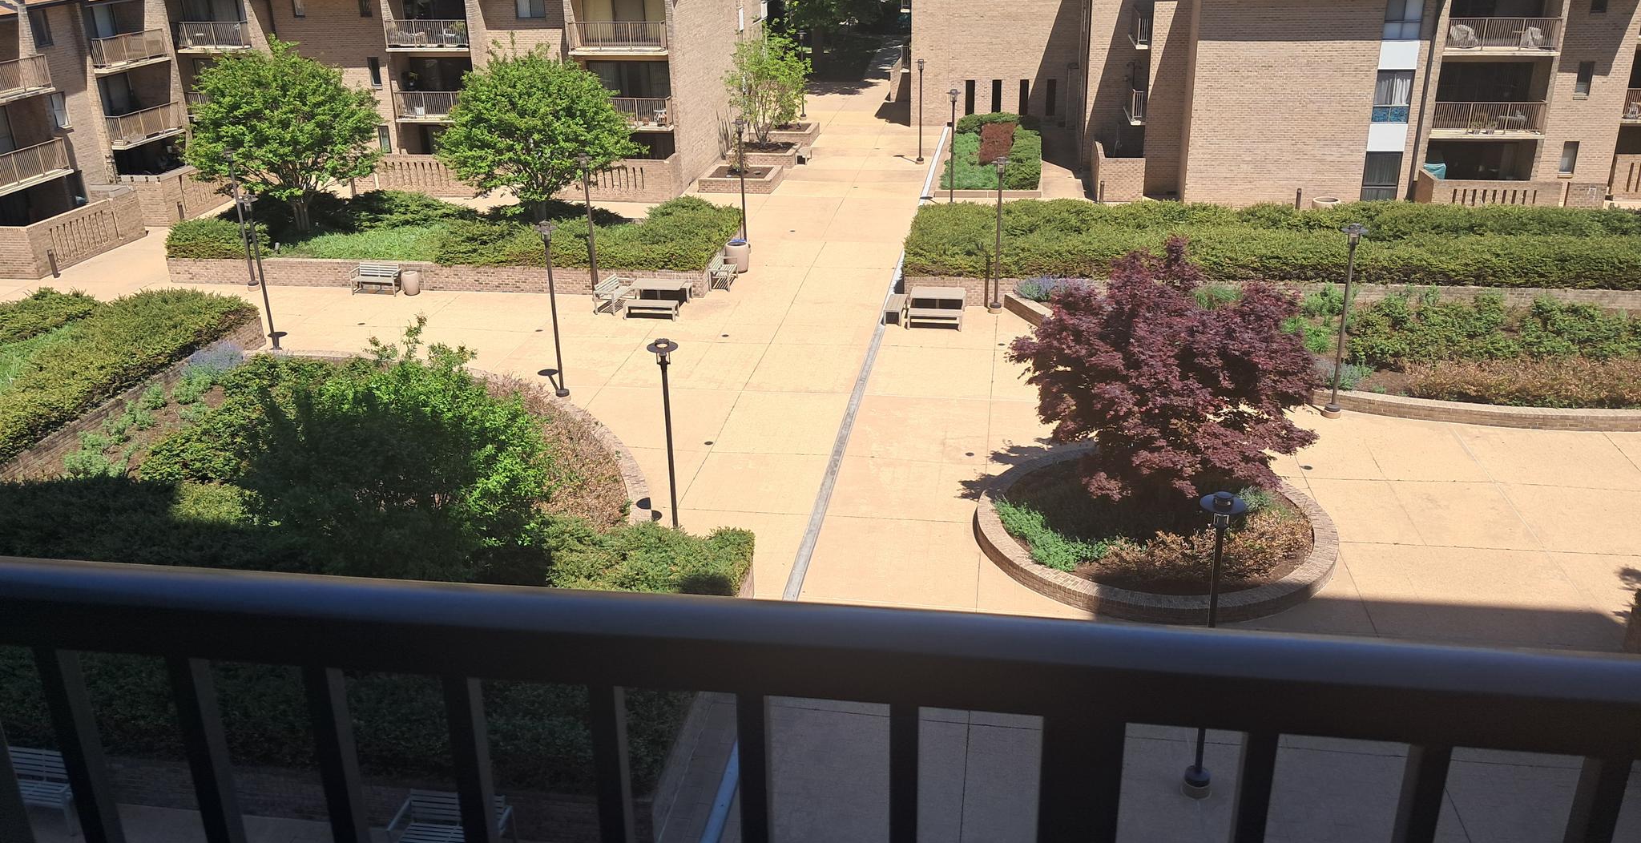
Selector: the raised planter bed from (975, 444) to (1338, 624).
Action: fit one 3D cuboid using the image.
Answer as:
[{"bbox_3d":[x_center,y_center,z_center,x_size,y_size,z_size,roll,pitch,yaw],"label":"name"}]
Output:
[{"bbox_3d":[5.712,1.780,22.081,6.094,0.260,6.094,2,23,8],"label":"raised planter bed"}]

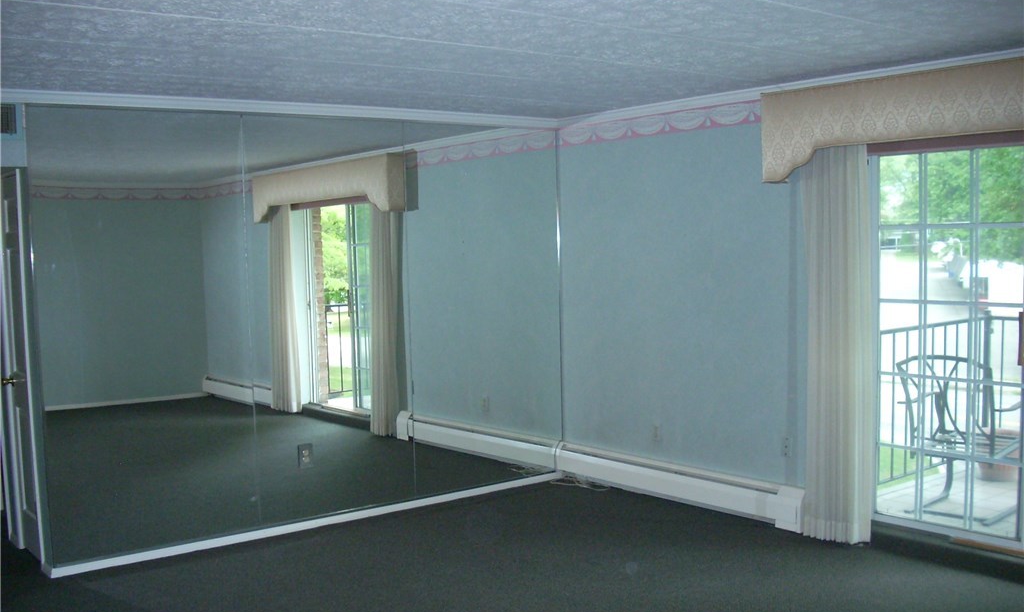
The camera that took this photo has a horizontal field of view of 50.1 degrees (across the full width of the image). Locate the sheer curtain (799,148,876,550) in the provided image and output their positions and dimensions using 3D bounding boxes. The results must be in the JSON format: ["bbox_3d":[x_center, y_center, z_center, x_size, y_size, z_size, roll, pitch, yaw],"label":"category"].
[{"bbox_3d":[1.681,0.162,5.659,0.120,2.110,0.370,-4,4,-38],"label":"sheer curtain"}]

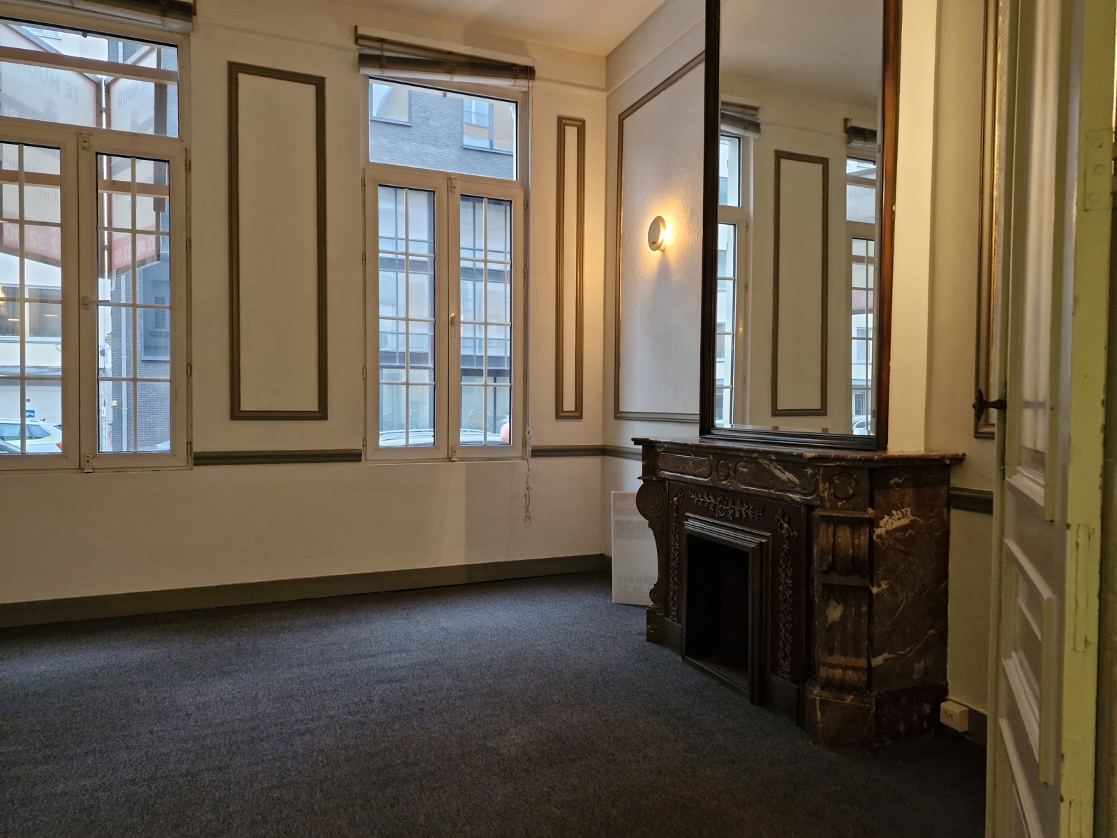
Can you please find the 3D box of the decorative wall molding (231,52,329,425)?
[{"bbox_3d":[-1.683,-1.046,4.479,0.547,2.107,0.030,0,2,-24],"label":"decorative wall molding"}]

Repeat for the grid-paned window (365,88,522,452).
[{"bbox_3d":[-0.730,-0.968,4.940,1.100,2.487,0.090,0,2,-24],"label":"grid-paned window"}]

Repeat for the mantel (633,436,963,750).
[{"bbox_3d":[0.915,0.642,3.356,0.644,1.056,1.522,0,2,-24],"label":"mantel"}]

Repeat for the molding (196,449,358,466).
[{"bbox_3d":[-1.684,0.234,4.517,0.960,0.077,0.030,0,2,-24],"label":"molding"}]

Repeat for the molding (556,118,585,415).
[{"bbox_3d":[0.096,-1.058,5.254,0.219,2.124,0.030,0,2,-24],"label":"molding"}]

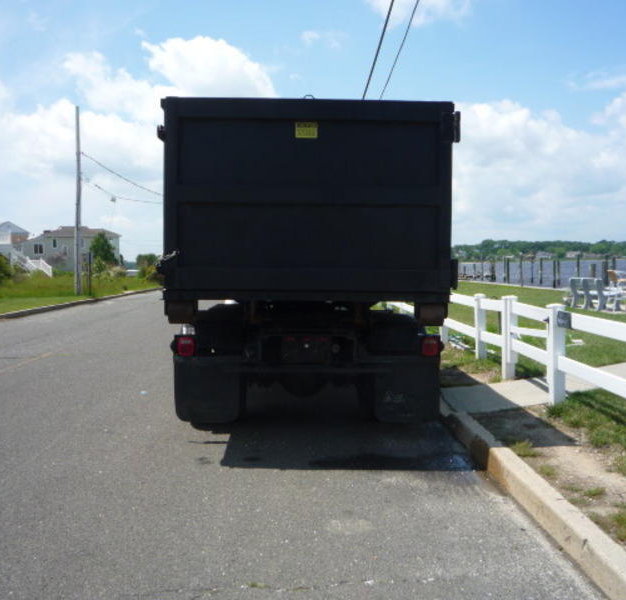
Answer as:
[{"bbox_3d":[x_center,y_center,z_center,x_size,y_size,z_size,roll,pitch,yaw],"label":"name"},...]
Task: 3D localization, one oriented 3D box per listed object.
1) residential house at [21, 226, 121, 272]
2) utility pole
[{"bbox_3d":[-37.303,-7.540,108.018,12.800,7.600,9.600,-1,3,-2],"label":"residential house"},{"bbox_3d":[-10.938,-4.615,32.257,0.260,8.790,0.260,1,3,0],"label":"utility pole"}]

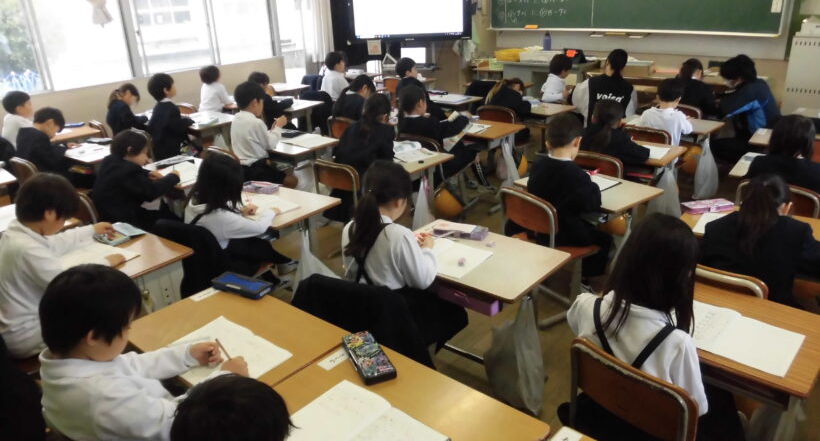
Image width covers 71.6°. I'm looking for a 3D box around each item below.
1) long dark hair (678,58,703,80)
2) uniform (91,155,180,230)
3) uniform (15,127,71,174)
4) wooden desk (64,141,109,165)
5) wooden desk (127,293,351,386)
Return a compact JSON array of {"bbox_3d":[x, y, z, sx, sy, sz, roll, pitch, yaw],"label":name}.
[{"bbox_3d":[2.305,-1.251,4.689,0.190,0.230,0.220,16,29,38],"label":"long dark hair"},{"bbox_3d":[-1.601,-0.175,3.303,0.380,0.420,0.450,16,29,38],"label":"uniform"},{"bbox_3d":[-2.542,-0.464,3.943,0.380,0.400,0.400,16,29,38],"label":"uniform"},{"bbox_3d":[-2.249,-0.252,4.229,0.642,0.570,0.438,14,27,36],"label":"wooden desk"},{"bbox_3d":[-0.546,0.614,1.878,0.642,0.570,0.438,15,28,37],"label":"wooden desk"}]

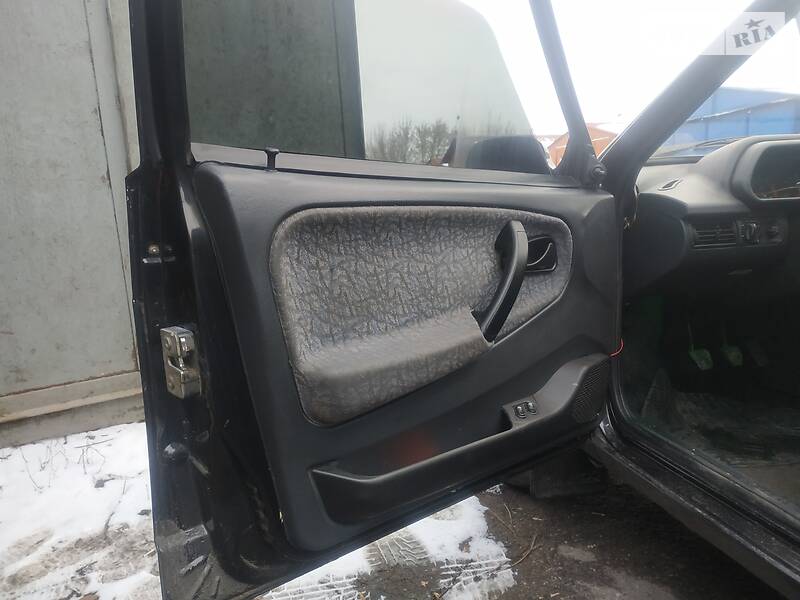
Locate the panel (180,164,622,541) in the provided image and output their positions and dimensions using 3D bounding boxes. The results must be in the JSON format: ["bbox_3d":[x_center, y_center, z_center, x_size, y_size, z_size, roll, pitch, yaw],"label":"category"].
[{"bbox_3d":[0.142,0.054,0.925,0.850,0.577,0.110,-10,12,-33],"label":"panel"}]

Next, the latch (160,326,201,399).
[{"bbox_3d":[-0.309,0.088,0.780,0.025,0.089,0.057,-12,13,-42],"label":"latch"}]

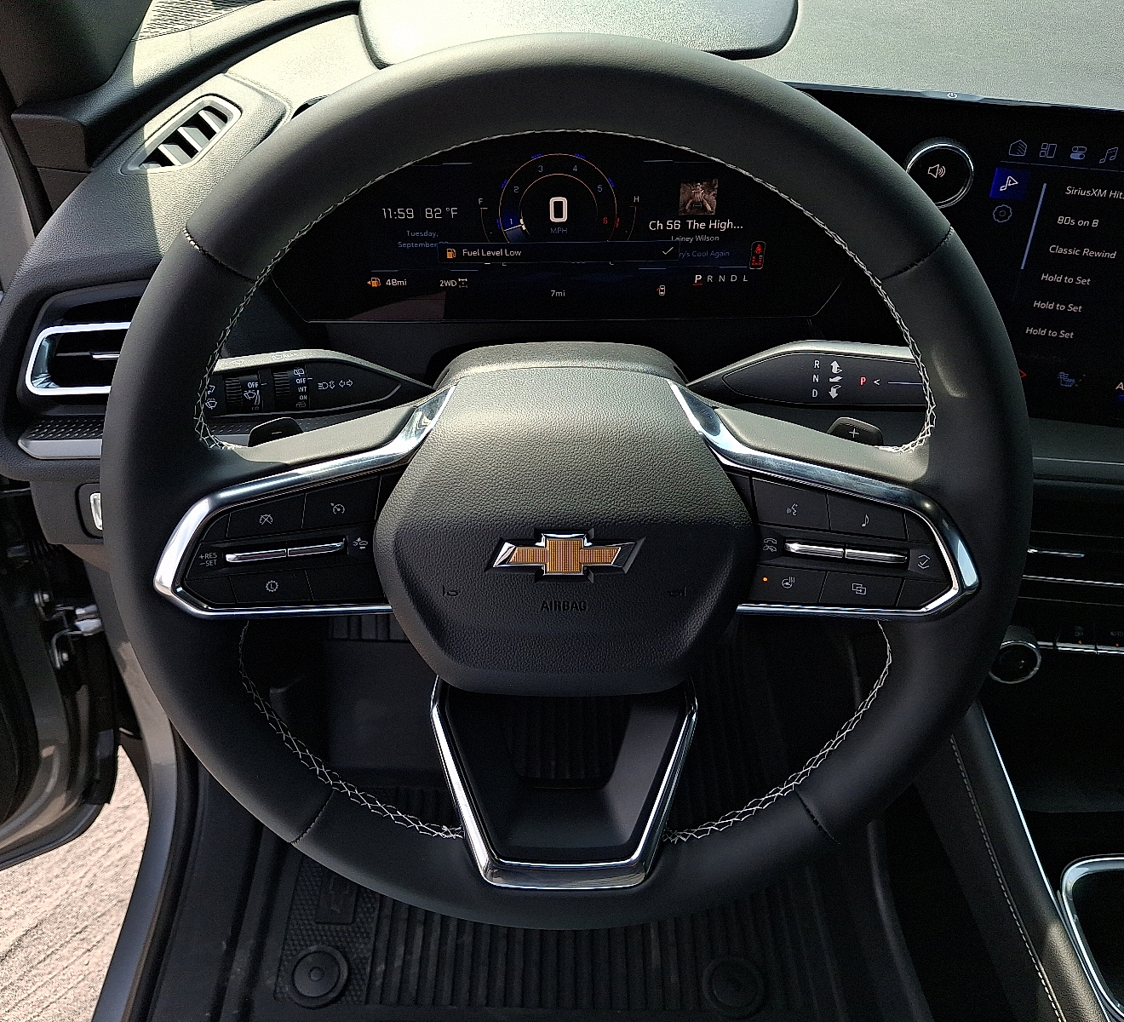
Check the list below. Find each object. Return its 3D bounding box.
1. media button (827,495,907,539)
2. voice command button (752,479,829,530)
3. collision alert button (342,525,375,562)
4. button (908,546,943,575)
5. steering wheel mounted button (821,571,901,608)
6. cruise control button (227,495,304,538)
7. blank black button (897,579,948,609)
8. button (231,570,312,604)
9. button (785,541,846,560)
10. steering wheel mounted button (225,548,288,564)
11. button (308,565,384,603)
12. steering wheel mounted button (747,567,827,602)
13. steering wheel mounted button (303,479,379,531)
[{"bbox_3d":[0.127,0.001,0.409,0.033,0.019,0.007,3,17,8],"label":"media button"},{"bbox_3d":[0.096,-0.004,0.413,0.033,0.021,0.007,3,17,8],"label":"voice command button"},{"bbox_3d":[-0.084,0.014,0.414,0.015,0.013,0.007,-6,18,-4],"label":"collision alert button"},{"bbox_3d":[0.151,0.019,0.408,0.016,0.011,0.007,7,18,4],"label":"button"},{"bbox_3d":[0.126,0.033,0.415,0.032,0.014,0.007,5,18,5],"label":"steering wheel mounted button"},{"bbox_3d":[-0.122,0.001,0.410,0.032,0.017,0.007,-3,17,-8],"label":"cruise control button"},{"bbox_3d":[0.152,0.034,0.415,0.020,0.012,0.007,3,17,9],"label":"blank black button"},{"bbox_3d":[-0.122,0.032,0.415,0.031,0.014,0.007,-5,18,-5],"label":"button"},{"bbox_3d":[0.105,0.016,0.411,0.024,0.004,0.007,7,18,4],"label":"button"},{"bbox_3d":[-0.126,0.018,0.409,0.025,0.004,0.007,-6,18,-4],"label":"steering wheel mounted button"},{"bbox_3d":[-0.092,0.031,0.423,0.033,0.017,0.007,-3,17,-9],"label":"button"},{"bbox_3d":[0.097,0.031,0.423,0.032,0.018,0.007,3,17,9],"label":"steering wheel mounted button"},{"bbox_3d":[-0.092,-0.003,0.409,0.034,0.017,0.007,-7,18,-4],"label":"steering wheel mounted button"}]

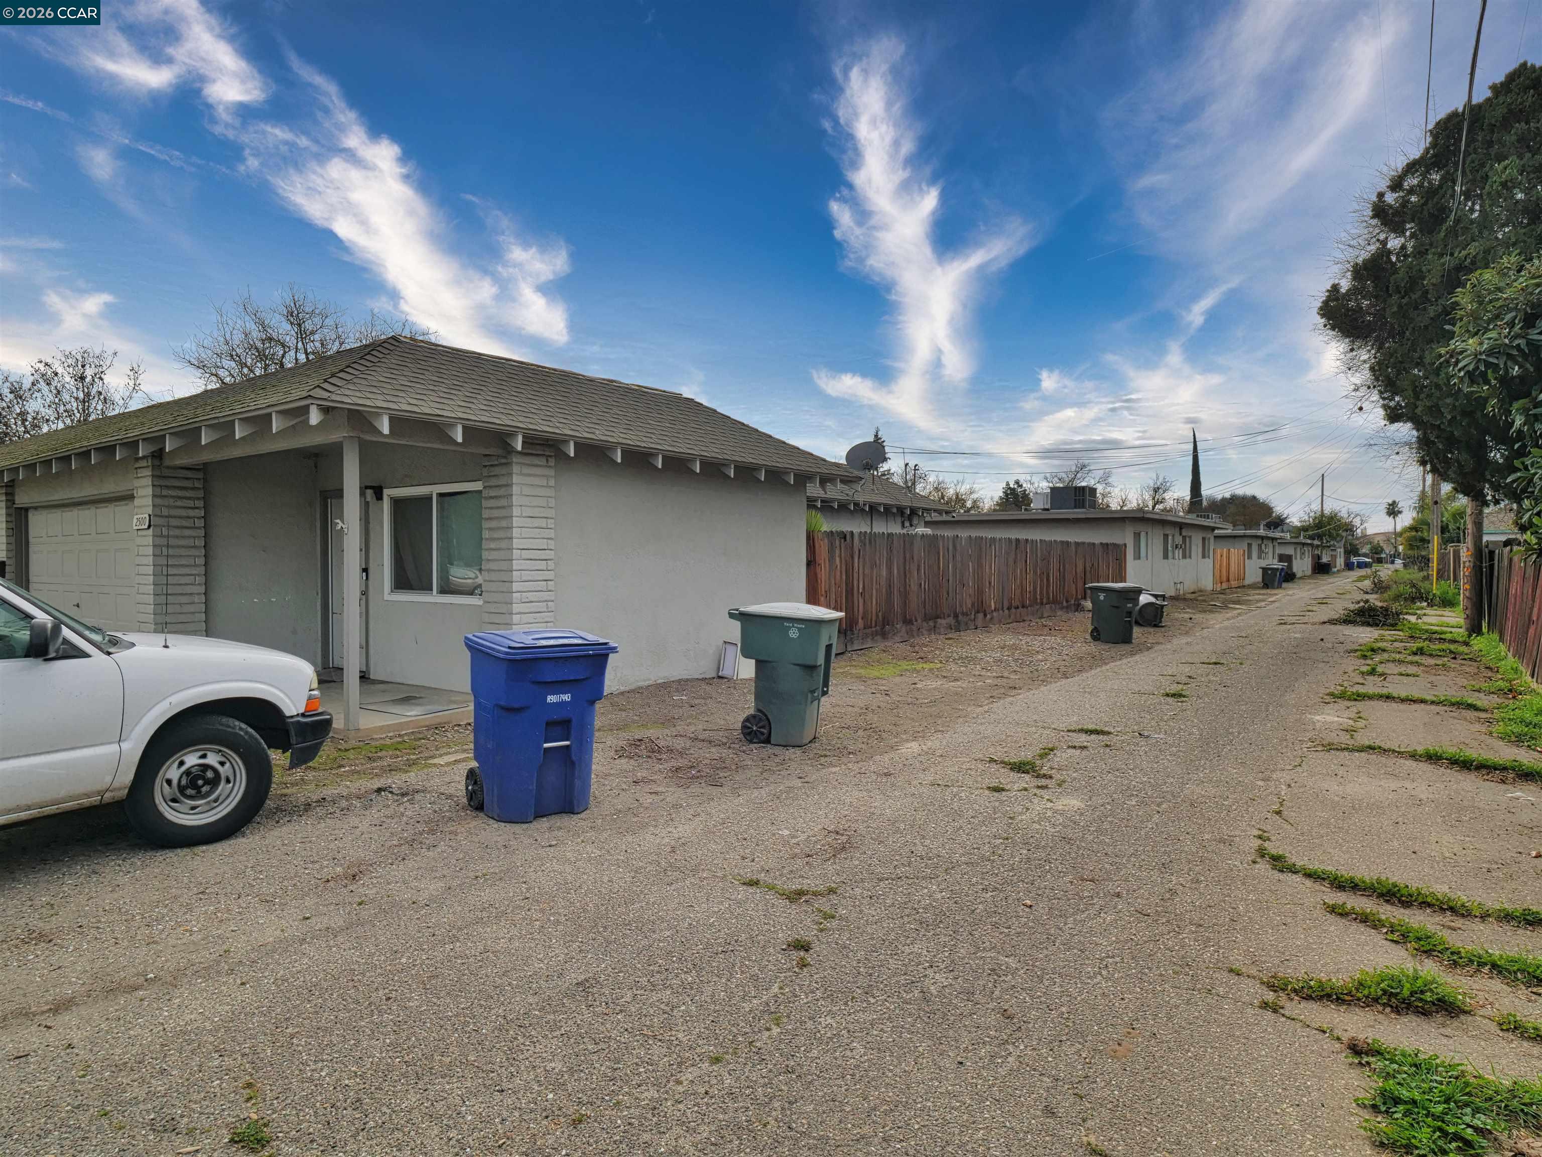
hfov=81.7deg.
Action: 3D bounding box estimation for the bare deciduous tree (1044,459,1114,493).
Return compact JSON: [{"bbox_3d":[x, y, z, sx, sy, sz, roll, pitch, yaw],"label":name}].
[{"bbox_3d":[22.458,-4.387,65.000,6.000,8.542,6.000,1,2,36],"label":"bare deciduous tree"}]

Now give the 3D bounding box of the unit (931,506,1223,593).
[{"bbox_3d":[12.787,-0.914,38.416,9.800,3.000,16.300,1,2,36],"label":"unit"}]

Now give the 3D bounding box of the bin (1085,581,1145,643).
[{"bbox_3d":[6.540,0.660,16.960,0.670,1.070,0.830,-1,2,-30],"label":"bin"}]

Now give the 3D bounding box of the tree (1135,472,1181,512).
[{"bbox_3d":[31.302,-4.459,72.000,5.000,8.316,5.000,1,2,36],"label":"tree"}]

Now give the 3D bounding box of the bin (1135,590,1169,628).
[{"bbox_3d":[8.921,0.714,20.900,0.680,0.870,0.760,-1,2,-35],"label":"bin"}]

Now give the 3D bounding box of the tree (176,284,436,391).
[{"bbox_3d":[-13.659,-3.824,26.000,7.500,9.475,7.500,0,2,0],"label":"tree"}]

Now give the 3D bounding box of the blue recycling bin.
[{"bbox_3d":[-1.489,0.891,5.718,0.710,1.070,0.840,-1,2,-33],"label":"blue recycling bin"}]

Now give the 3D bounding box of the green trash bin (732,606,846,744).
[{"bbox_3d":[0.135,0.769,7.333,0.820,1.060,0.660,1,2,21],"label":"green trash bin"}]

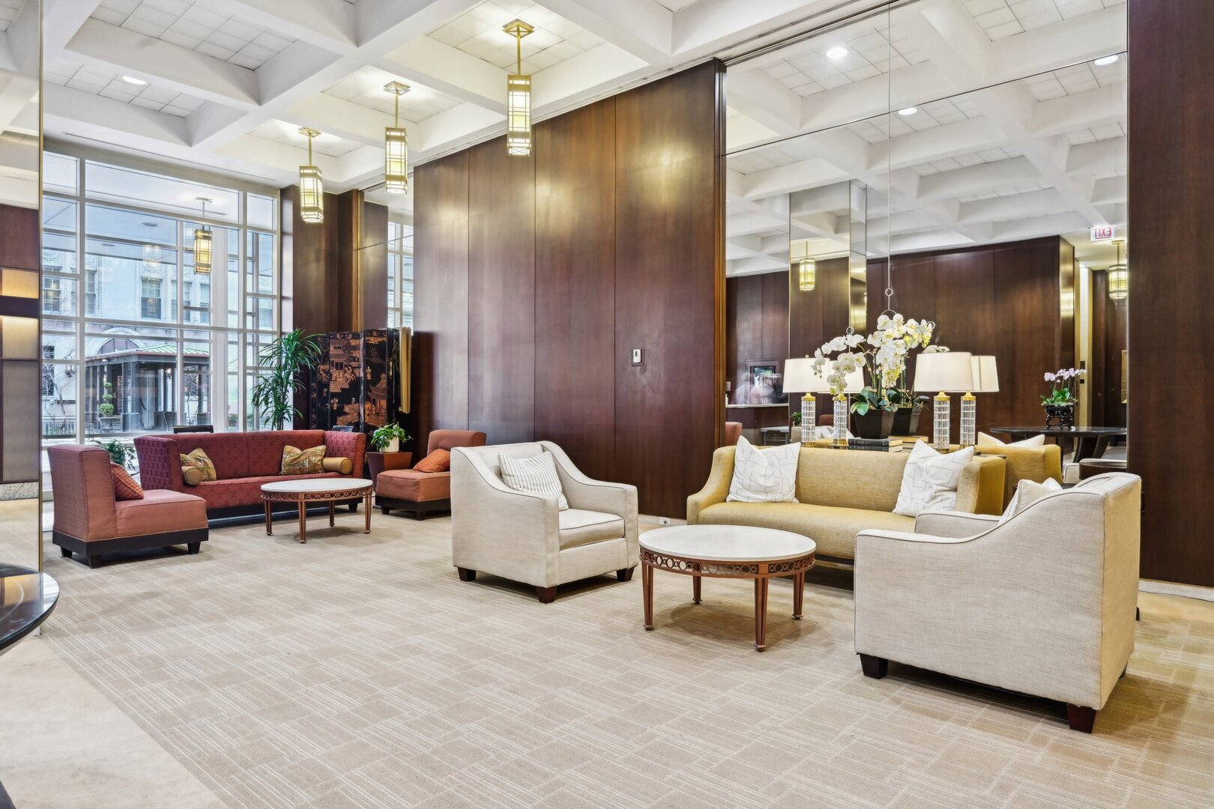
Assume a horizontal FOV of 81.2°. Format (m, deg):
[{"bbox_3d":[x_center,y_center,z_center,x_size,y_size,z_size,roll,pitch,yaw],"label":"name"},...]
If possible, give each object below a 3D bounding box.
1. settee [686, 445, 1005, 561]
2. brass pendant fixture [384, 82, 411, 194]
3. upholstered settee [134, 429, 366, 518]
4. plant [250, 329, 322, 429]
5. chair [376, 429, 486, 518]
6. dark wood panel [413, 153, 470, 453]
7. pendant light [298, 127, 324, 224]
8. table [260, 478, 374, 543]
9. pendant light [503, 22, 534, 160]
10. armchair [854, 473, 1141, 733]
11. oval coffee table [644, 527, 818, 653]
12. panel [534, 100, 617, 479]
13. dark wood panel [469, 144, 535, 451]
[{"bbox_3d":[1.506,0.765,4.574,1.739,0.860,0.896,0,0,40],"label":"settee"},{"bbox_3d":[-2.290,-2.880,7.730,0.280,1.180,0.280,0,0,-12],"label":"brass pendant fixture"},{"bbox_3d":[-3.510,0.721,7.126,0.830,0.845,1.910,0,0,40],"label":"upholstered settee"},{"bbox_3d":[-4.035,0.093,8.900,0.880,2.100,0.900,0,0,40],"label":"plant"},{"bbox_3d":[-1.860,0.723,7.502,0.760,0.840,0.830,0,0,40],"label":"chair"},{"bbox_3d":[-2.049,-1.006,8.861,1.128,4.127,0.080,0,0,40],"label":"dark wood panel"},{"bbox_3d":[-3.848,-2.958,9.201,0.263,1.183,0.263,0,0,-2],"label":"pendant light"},{"bbox_3d":[-2.545,0.922,6.250,0.850,0.442,0.940,0,0,40],"label":"table"},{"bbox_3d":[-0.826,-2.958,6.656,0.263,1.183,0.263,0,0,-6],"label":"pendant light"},{"bbox_3d":[1.736,0.750,3.137,0.926,0.890,0.860,0,0,43],"label":"armchair"},{"bbox_3d":[0.614,0.922,3.680,0.930,0.442,0.835,0,0,40],"label":"oval coffee table"},{"bbox_3d":[-0.347,-1.019,7.669,1.158,4.284,0.060,0,0,40],"label":"panel"},{"bbox_3d":[-1.246,-1.022,8.409,1.170,4.290,0.060,0,0,40],"label":"dark wood panel"}]

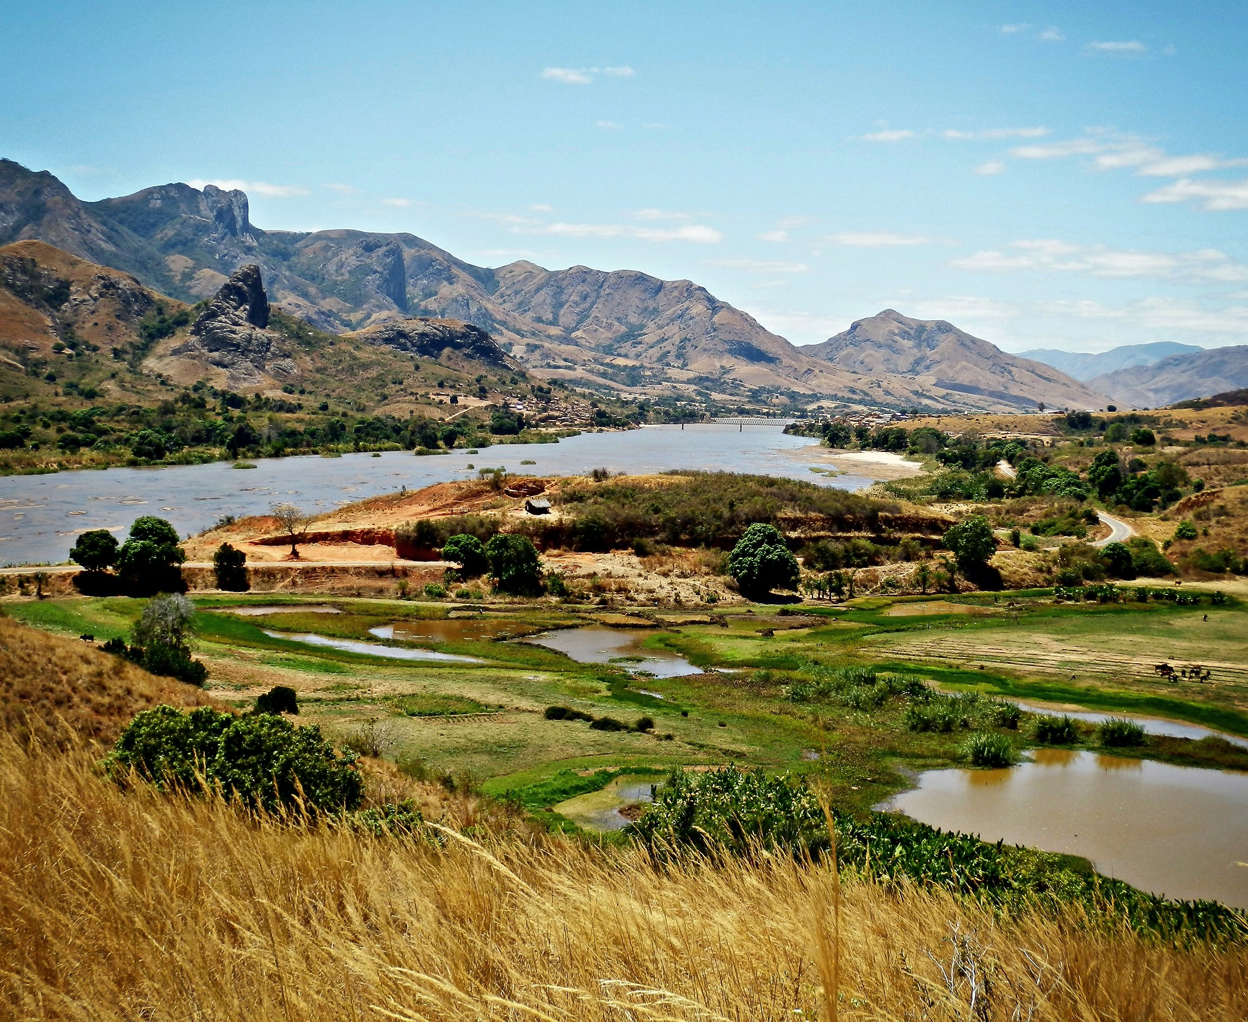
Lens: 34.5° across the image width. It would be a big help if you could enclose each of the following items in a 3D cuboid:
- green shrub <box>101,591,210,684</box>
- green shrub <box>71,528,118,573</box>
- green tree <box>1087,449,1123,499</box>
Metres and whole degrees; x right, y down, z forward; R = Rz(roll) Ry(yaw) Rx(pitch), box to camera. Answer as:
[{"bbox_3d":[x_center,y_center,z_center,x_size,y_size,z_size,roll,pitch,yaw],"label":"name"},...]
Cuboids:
[{"bbox_3d":[-59.630,16.230,255.000,13.660,11.530,10.240,0,4,0],"label":"green shrub"},{"bbox_3d":[-104.100,7.850,395.000,9.430,8.210,9.430,0,4,0],"label":"green shrub"},{"bbox_3d":[153.400,-11.880,640.000,11.200,15.630,11.200,0,4,0],"label":"green tree"}]

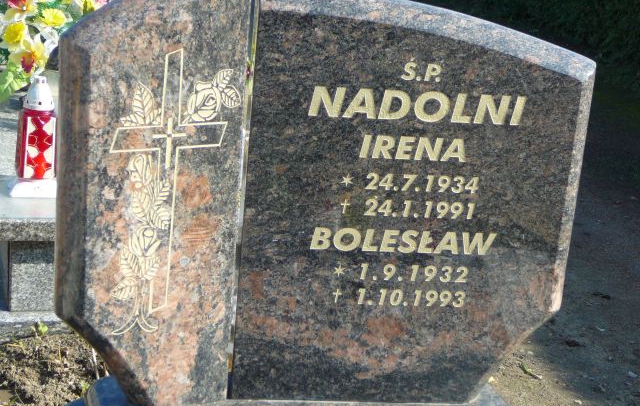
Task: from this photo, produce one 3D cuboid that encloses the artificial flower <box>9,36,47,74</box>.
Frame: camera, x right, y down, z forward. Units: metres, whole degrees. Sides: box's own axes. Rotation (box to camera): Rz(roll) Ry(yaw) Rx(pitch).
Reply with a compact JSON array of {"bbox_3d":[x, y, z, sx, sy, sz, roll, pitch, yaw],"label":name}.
[{"bbox_3d":[-0.655,-0.333,2.940,0.084,0.082,0.050,1,17,-6],"label":"artificial flower"}]

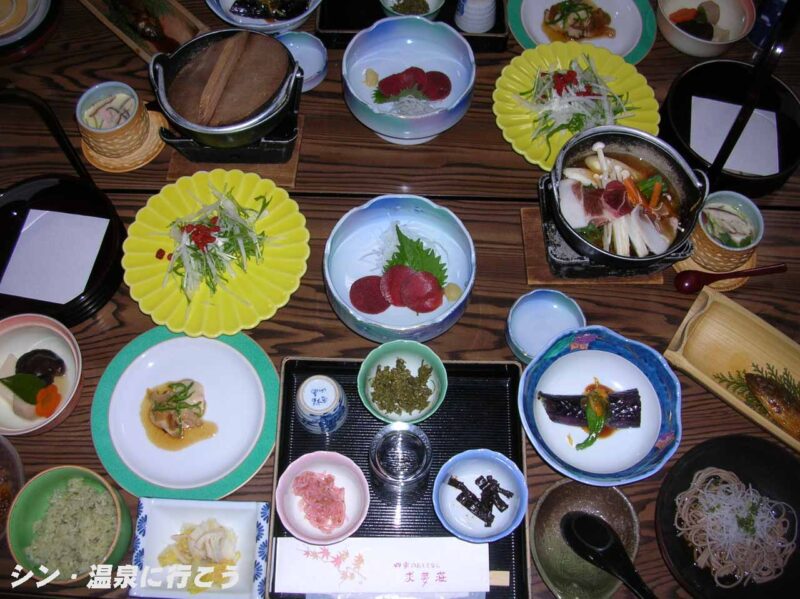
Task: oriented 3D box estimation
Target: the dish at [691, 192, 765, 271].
[{"bbox_3d":[0.370,-0.076,0.930,0.074,0.061,0.074,0,67,-1],"label":"dish"}]

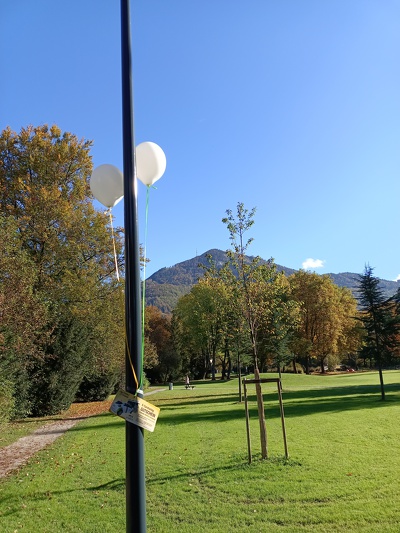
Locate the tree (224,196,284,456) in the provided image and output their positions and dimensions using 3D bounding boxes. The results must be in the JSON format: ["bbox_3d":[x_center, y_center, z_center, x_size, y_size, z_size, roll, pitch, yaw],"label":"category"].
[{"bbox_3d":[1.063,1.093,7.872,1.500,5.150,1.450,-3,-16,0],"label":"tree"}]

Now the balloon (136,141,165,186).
[{"bbox_3d":[-0.368,-0.755,2.850,0.242,0.318,0.242,-3,-16,0],"label":"balloon"}]

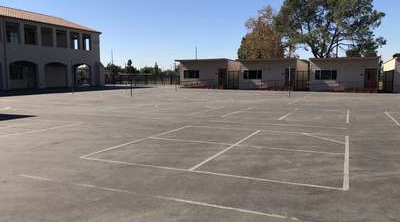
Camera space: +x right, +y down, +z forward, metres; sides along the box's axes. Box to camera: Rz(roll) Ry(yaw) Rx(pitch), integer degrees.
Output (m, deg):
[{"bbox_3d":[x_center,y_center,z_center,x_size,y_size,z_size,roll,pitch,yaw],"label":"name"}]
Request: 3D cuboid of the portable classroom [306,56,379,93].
[{"bbox_3d":[19.066,-4.682,43.014,7.365,3.800,13.700,3,7,24],"label":"portable classroom"}]

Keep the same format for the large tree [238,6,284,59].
[{"bbox_3d":[11.787,-12.217,61.400,9.199,14.979,8.800,0,6,0],"label":"large tree"}]

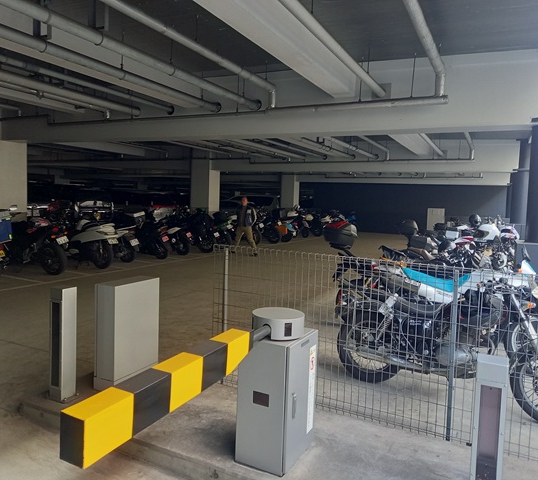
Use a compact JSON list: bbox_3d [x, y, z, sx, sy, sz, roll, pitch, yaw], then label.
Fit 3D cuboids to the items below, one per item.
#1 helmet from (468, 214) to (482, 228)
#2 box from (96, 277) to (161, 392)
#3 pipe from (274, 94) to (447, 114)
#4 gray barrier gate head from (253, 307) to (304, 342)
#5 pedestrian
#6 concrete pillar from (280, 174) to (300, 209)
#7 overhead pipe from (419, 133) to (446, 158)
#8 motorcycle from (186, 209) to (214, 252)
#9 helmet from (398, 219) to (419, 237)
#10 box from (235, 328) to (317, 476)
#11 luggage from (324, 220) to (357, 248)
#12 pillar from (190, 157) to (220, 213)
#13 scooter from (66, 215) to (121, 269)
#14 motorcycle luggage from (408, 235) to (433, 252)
[{"bbox_3d":[4.580,-0.417,10.300,0.310,0.260,0.250,6,6,41],"label":"helmet"},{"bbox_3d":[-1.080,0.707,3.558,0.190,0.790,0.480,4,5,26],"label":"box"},{"bbox_3d":[1.191,-1.847,6.363,2.420,0.105,0.105,4,5,26],"label":"pipe"},{"bbox_3d":[0.054,0.466,2.595,0.295,0.115,0.295,2,5,0],"label":"gray barrier gate head"},{"bbox_3d":[-0.708,-0.401,13.118,0.580,1.660,0.500,-1,6,-35],"label":"pedestrian"},{"bbox_3d":[1.094,-2.041,25.099,0.800,2.950,0.800,4,5,26],"label":"concrete pillar"},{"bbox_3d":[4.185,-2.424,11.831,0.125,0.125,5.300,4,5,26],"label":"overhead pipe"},{"bbox_3d":[-2.194,-0.268,13.813,0.740,1.180,2.050,-3,7,-44],"label":"motorcycle"},{"bbox_3d":[2.294,-0.201,7.600,0.330,0.270,0.250,4,5,26],"label":"helmet"},{"bbox_3d":[0.045,0.876,2.640,0.295,0.705,0.385,4,5,26],"label":"box"},{"bbox_3d":[0.809,-0.051,5.227,0.340,0.310,0.400,10,8,5],"label":"luggage"},{"bbox_3d":[-2.591,-1.749,18.731,0.861,3.277,0.787,4,5,26],"label":"pillar"},{"bbox_3d":[-3.994,0.017,9.917,1.900,1.100,0.720,4,6,30],"label":"scooter"},{"bbox_3d":[2.360,0.055,7.200,0.370,0.280,0.400,4,5,26],"label":"motorcycle luggage"}]

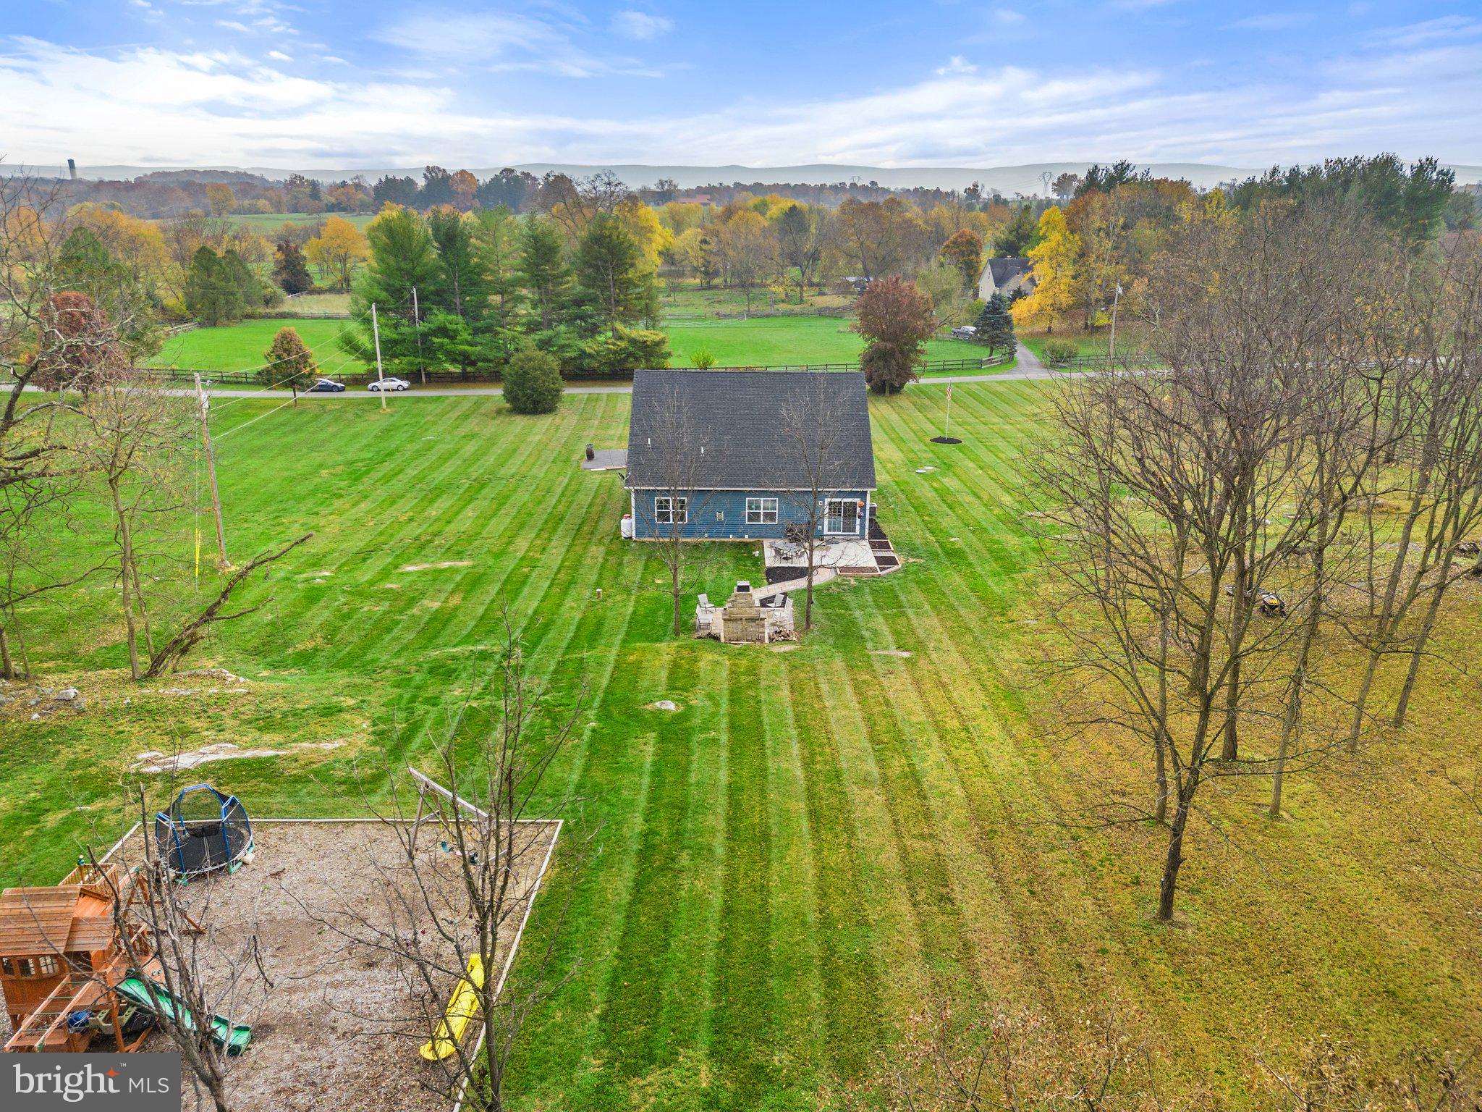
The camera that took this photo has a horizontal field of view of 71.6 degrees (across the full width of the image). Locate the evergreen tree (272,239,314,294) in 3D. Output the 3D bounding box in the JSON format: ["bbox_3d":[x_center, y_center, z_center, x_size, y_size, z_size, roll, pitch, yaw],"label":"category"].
[{"bbox_3d":[-93.545,-60.380,214.525,8.944,10.965,8.944,0,20,0],"label":"evergreen tree"}]

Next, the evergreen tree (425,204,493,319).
[{"bbox_3d":[-31.877,-29.878,116.663,7.624,18.476,7.624,0,20,0],"label":"evergreen tree"}]

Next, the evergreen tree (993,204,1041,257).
[{"bbox_3d":[57.830,-64.383,215.649,9.962,17.722,9.962,0,20,0],"label":"evergreen tree"}]

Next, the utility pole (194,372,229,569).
[{"bbox_3d":[-28.411,-4.466,55.235,0.800,10.667,0.600,0,20,0],"label":"utility pole"}]

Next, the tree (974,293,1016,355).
[{"bbox_3d":[33.374,-30.440,134.942,5.400,8.300,5.400,0,20,0],"label":"tree"}]

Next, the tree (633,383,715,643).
[{"bbox_3d":[-2.994,-1.850,44.291,3.700,11.400,3.700,0,20,0],"label":"tree"}]

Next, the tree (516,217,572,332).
[{"bbox_3d":[-26.269,-36.202,137.137,7.400,17.000,7.400,0,20,0],"label":"tree"}]

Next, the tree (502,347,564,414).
[{"bbox_3d":[-19.982,-16.928,98.522,5.884,5.725,5.884,0,20,0],"label":"tree"}]

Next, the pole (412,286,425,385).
[{"bbox_3d":[-35.274,-24.148,112.611,0.320,10.500,0.320,0,20,0],"label":"pole"}]

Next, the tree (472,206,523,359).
[{"bbox_3d":[-27.818,-30.064,117.007,6.196,18.589,6.196,0,20,0],"label":"tree"}]

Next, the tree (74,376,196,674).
[{"bbox_3d":[-23.074,-0.779,39.005,4.700,11.700,4.700,0,20,0],"label":"tree"}]

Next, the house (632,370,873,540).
[{"bbox_3d":[0.543,-7.257,63.767,13.979,8.356,15.094,0,20,0],"label":"house"}]

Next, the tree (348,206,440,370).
[{"bbox_3d":[-39.370,-29.878,116.663,10.516,18.476,10.516,0,20,0],"label":"tree"}]

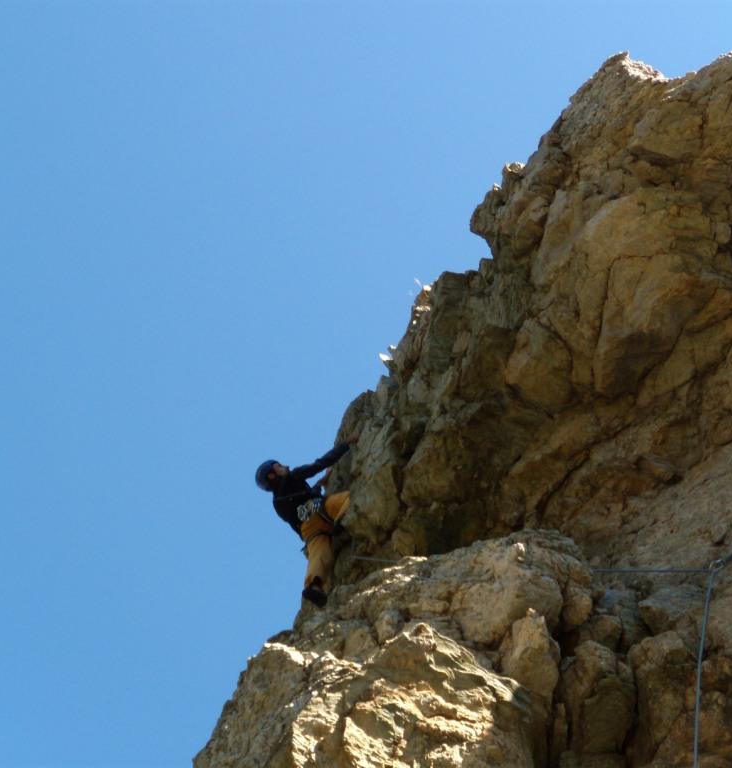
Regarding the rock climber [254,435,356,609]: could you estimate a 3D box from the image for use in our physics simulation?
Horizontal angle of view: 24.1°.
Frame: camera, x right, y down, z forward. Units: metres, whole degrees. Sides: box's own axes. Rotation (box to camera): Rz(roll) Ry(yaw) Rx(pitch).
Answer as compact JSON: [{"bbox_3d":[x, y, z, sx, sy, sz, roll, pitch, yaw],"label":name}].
[{"bbox_3d":[-0.571,1.298,16.200,0.900,1.750,0.620,10,-32,-15],"label":"rock climber"}]

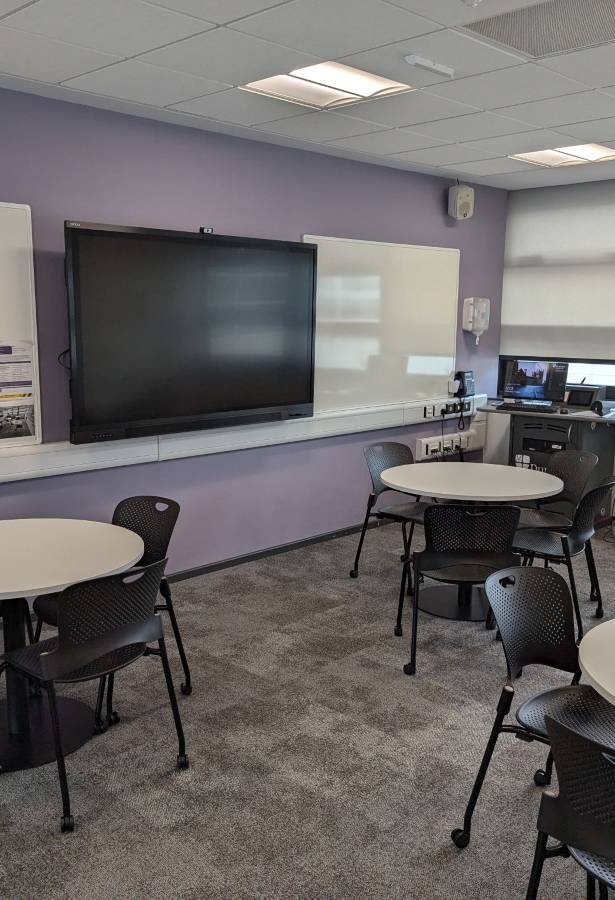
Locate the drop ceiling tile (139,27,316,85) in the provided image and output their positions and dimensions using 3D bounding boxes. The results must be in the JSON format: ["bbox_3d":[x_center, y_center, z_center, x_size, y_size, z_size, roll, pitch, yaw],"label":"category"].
[{"bbox_3d":[-0.334,-1.663,3.511,0.600,0.025,0.592,10,13,44],"label":"drop ceiling tile"}]

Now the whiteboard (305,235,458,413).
[{"bbox_3d":[0.606,-0.925,6.187,0.022,1.195,1.790,9,13,44],"label":"whiteboard"}]

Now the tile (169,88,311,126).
[{"bbox_3d":[-0.336,-1.778,4.293,0.585,0.020,0.600,10,13,44],"label":"tile"}]

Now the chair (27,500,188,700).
[{"bbox_3d":[-0.832,0.652,3.555,0.530,0.826,0.590,8,12,40],"label":"chair"}]

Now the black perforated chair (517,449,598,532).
[{"bbox_3d":[1.401,0.437,4.975,0.590,0.826,0.530,-2,10,-16],"label":"black perforated chair"}]

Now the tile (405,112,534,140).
[{"bbox_3d":[0.937,-1.850,4.753,0.600,0.020,0.600,9,13,44],"label":"tile"}]

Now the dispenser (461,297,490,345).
[{"bbox_3d":[1.409,-1.068,6.918,0.115,0.385,0.210,9,13,44],"label":"dispenser"}]

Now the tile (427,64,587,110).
[{"bbox_3d":[0.945,-1.713,3.916,0.600,0.020,0.600,9,13,44],"label":"tile"}]

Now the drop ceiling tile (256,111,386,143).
[{"bbox_3d":[0.089,-1.851,4.745,0.600,0.020,0.600,9,13,44],"label":"drop ceiling tile"}]

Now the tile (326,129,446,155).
[{"bbox_3d":[0.518,-1.922,5.171,0.590,0.020,0.600,9,13,44],"label":"tile"}]

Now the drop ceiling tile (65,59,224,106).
[{"bbox_3d":[-0.752,-1.714,3.900,0.600,0.020,0.600,9,13,44],"label":"drop ceiling tile"}]

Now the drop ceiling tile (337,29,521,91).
[{"bbox_3d":[0.512,-1.636,3.468,0.600,0.020,0.600,10,13,44],"label":"drop ceiling tile"}]

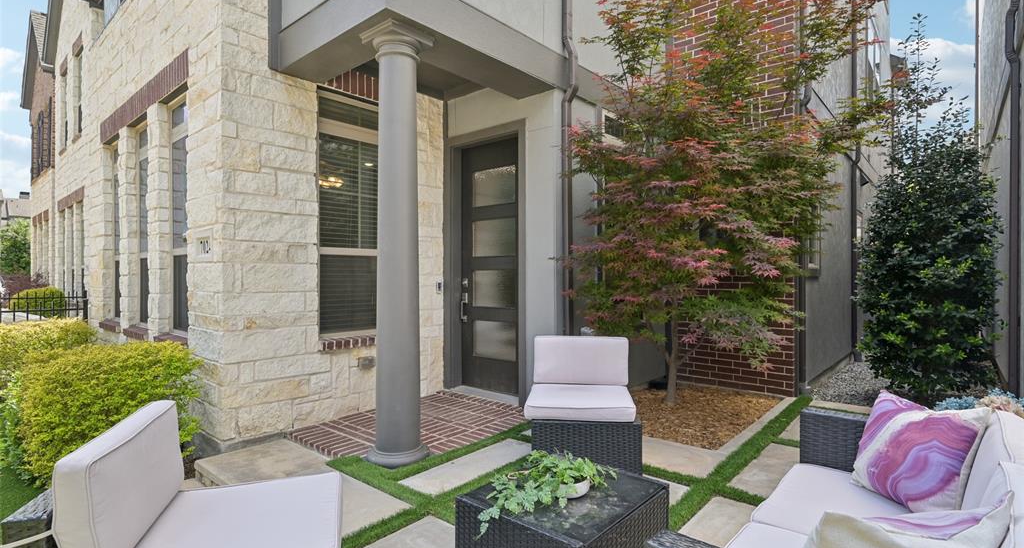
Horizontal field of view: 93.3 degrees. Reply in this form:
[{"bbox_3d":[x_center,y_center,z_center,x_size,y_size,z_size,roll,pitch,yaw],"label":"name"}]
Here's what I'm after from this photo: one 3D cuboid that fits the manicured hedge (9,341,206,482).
[{"bbox_3d":[-2.971,1.029,3.542,1.300,0.920,0.850,0,1,40],"label":"manicured hedge"}]

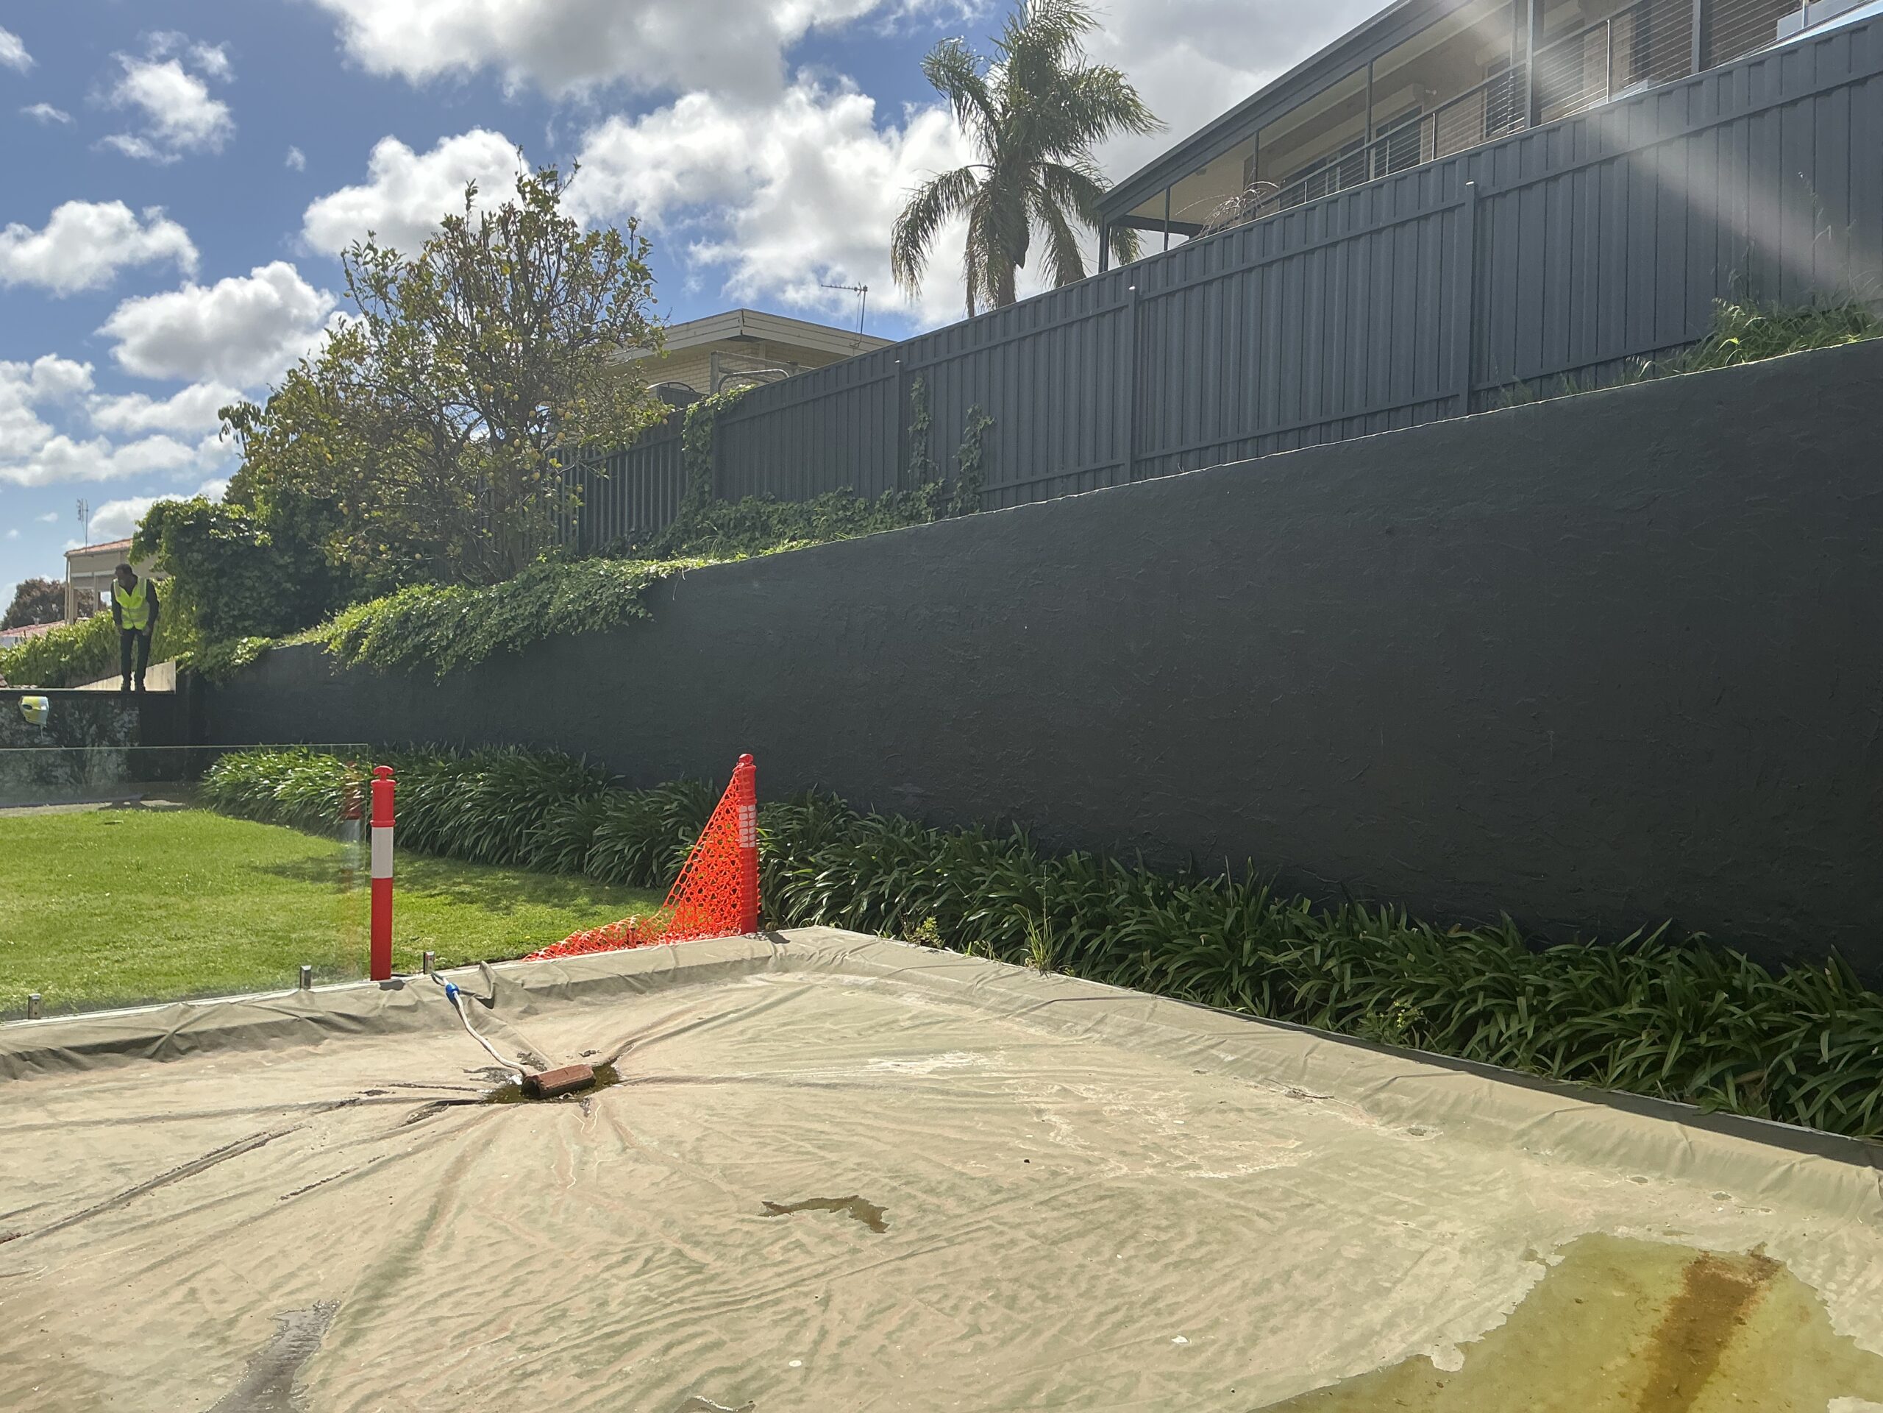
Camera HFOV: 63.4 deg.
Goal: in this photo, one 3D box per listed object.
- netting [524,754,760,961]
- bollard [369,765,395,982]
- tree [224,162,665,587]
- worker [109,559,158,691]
[{"bbox_3d":[-1.800,0.875,9.320,1.540,1.130,0.280,1,1,-43],"label":"netting"},{"bbox_3d":[-2.945,0.880,8.030,0.130,1.130,0.130,1,0,-20],"label":"bollard"},{"bbox_3d":[-5.230,-3.530,16.100,4.400,4.350,4.000,1,0,-18],"label":"tree"},{"bbox_3d":[-10.900,-1.070,20.600,0.630,1.720,0.450,1,1,-25],"label":"worker"}]

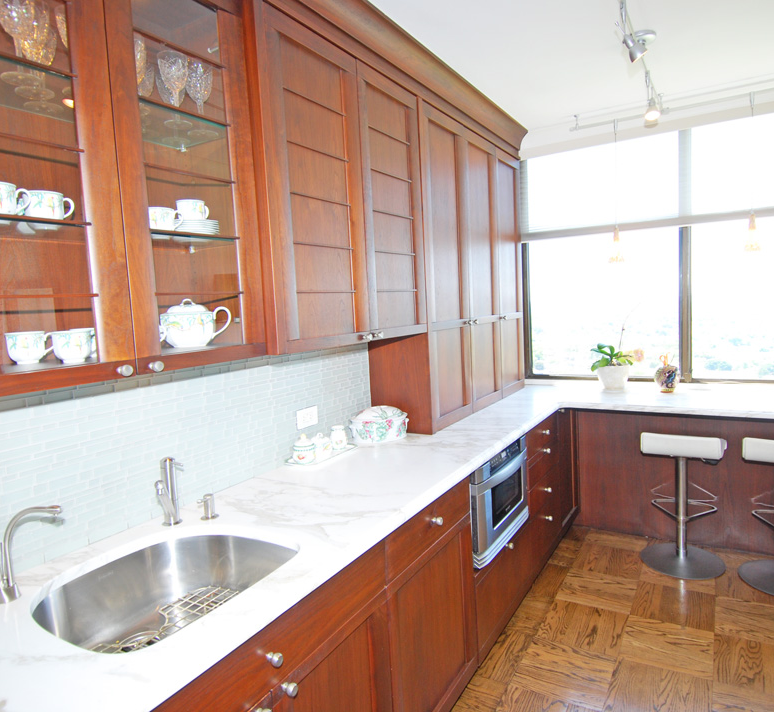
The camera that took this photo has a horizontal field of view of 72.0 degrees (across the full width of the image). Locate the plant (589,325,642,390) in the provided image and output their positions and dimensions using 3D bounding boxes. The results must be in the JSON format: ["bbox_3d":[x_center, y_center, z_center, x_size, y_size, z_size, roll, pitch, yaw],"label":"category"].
[{"bbox_3d":[1.369,0.026,3.170,0.280,0.360,0.220,1,6,32],"label":"plant"}]

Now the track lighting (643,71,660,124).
[{"bbox_3d":[1.061,-1.047,2.140,0.070,0.205,0.080,1,6,32],"label":"track lighting"}]

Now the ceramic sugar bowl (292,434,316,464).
[{"bbox_3d":[-0.313,0.343,1.987,0.084,0.100,0.084,-3,5,0],"label":"ceramic sugar bowl"}]

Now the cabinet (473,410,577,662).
[{"bbox_3d":[0.520,0.717,2.853,0.610,0.800,1.710,1,6,32],"label":"cabinet"}]

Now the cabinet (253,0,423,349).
[{"bbox_3d":[-0.218,-0.537,1.944,0.305,0.970,0.915,1,6,32],"label":"cabinet"}]

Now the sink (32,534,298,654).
[{"bbox_3d":[-0.497,0.597,1.220,0.460,0.180,0.510,1,6,32],"label":"sink"}]

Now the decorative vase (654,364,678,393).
[{"bbox_3d":[1.605,0.128,3.052,0.133,0.152,0.133,1,6,32],"label":"decorative vase"}]

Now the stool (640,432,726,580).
[{"bbox_3d":[1.625,0.760,2.930,0.410,0.765,0.410,1,6,32],"label":"stool"}]

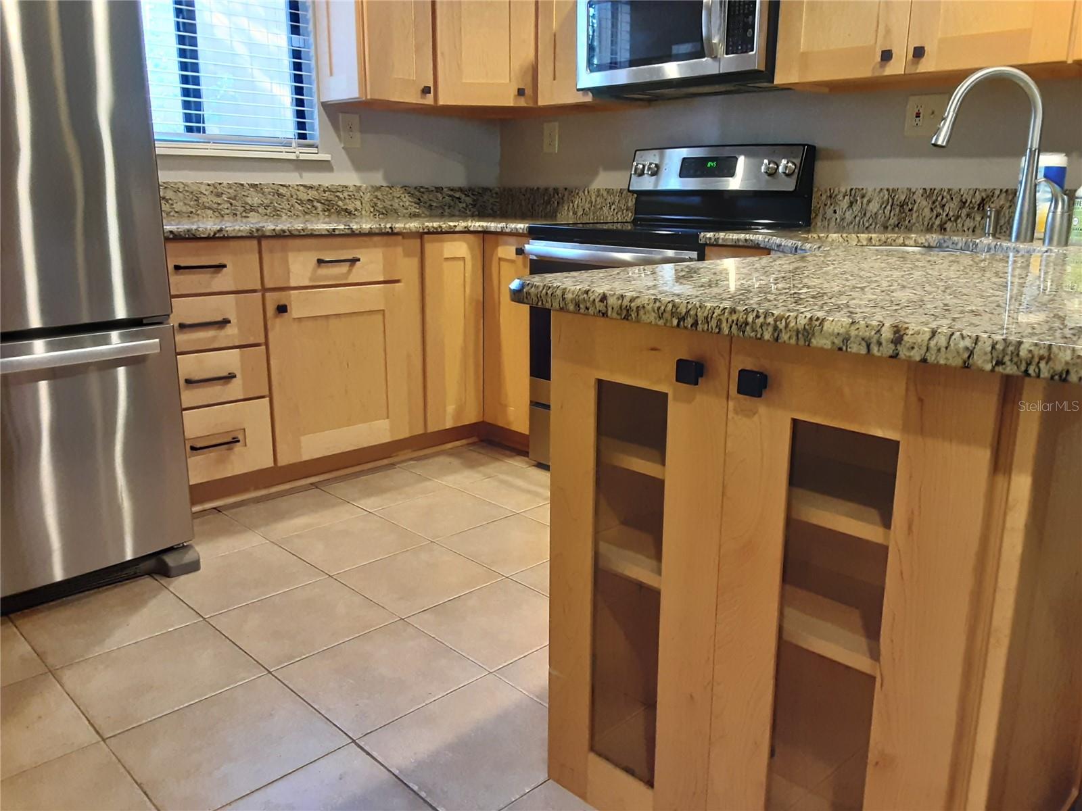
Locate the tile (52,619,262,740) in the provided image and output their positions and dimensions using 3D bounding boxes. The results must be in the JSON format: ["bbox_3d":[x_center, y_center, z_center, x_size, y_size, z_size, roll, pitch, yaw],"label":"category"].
[{"bbox_3d":[-0.849,0.601,1.958,0.346,0.012,0.346,-13,19,-41],"label":"tile"}]

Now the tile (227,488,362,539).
[{"bbox_3d":[-0.799,0.355,2.858,0.341,0.011,0.334,-13,19,-42],"label":"tile"}]

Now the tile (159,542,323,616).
[{"bbox_3d":[-0.833,0.482,2.438,0.346,0.012,0.346,-13,19,-41],"label":"tile"}]

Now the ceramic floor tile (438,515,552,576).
[{"bbox_3d":[-0.083,0.420,2.653,0.346,0.012,0.346,-13,19,-41],"label":"ceramic floor tile"}]

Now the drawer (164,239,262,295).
[{"bbox_3d":[-1.199,-0.456,2.823,0.390,0.160,0.460,-13,19,-42],"label":"drawer"}]

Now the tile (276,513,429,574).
[{"bbox_3d":[-0.578,0.422,2.670,0.346,0.012,0.346,-13,19,-41],"label":"tile"}]

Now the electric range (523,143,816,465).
[{"bbox_3d":[0.430,-0.321,3.115,0.680,1.178,0.759,-13,19,-42],"label":"electric range"}]

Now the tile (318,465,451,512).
[{"bbox_3d":[-0.549,0.297,3.091,0.341,0.011,0.334,-13,19,-42],"label":"tile"}]

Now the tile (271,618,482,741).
[{"bbox_3d":[-0.349,0.590,1.917,0.341,0.011,0.334,-13,19,-42],"label":"tile"}]

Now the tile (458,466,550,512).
[{"bbox_3d":[-0.065,0.298,3.088,0.341,0.011,0.334,-13,19,-42],"label":"tile"}]

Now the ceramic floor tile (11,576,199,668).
[{"bbox_3d":[-1.066,0.531,2.156,0.341,0.011,0.334,-13,19,-42],"label":"ceramic floor tile"}]

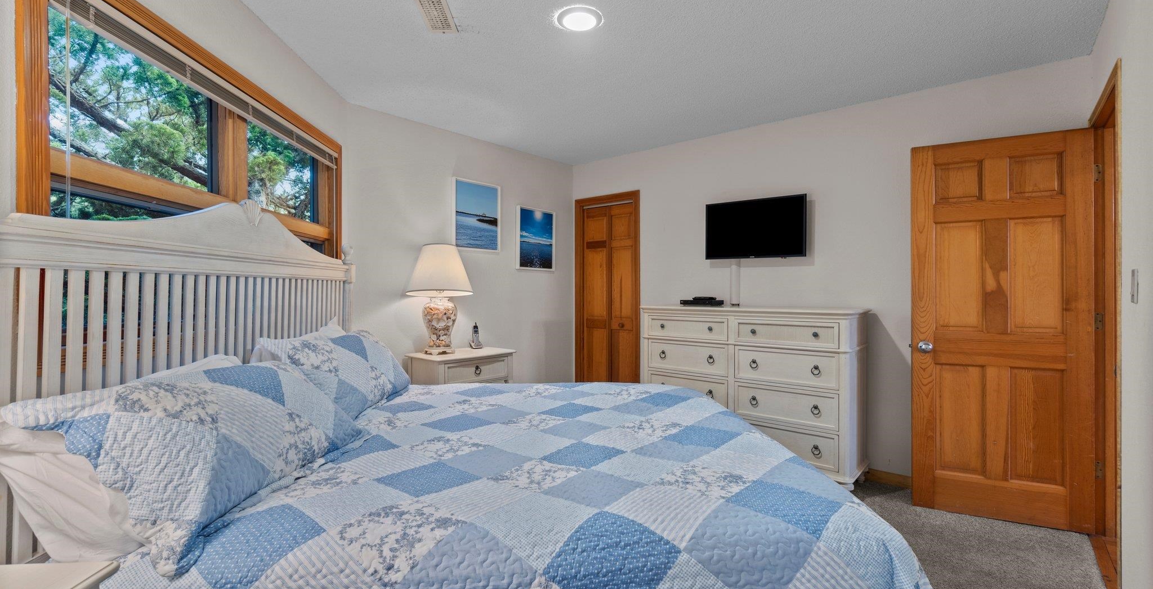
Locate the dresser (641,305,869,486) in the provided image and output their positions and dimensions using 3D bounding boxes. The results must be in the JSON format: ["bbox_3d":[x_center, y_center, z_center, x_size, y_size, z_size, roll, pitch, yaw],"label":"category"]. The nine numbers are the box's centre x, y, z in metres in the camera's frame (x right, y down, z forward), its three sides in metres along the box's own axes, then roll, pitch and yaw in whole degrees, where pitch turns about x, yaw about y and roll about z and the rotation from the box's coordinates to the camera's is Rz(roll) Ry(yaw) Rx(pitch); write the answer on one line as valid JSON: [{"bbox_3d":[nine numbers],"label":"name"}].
[{"bbox_3d":[1.180,0.643,3.355,1.440,1.105,0.460,0,1,40],"label":"dresser"}]

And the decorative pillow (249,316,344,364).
[{"bbox_3d":[-1.220,0.330,2.320,0.180,0.460,0.780,-25,2,-3],"label":"decorative pillow"}]

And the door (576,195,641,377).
[{"bbox_3d":[0.280,0.134,4.438,0.730,2.100,0.090,0,1,40],"label":"door"}]

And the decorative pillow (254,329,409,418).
[{"bbox_3d":[-1.110,0.355,2.390,0.190,0.470,0.860,-42,3,-2],"label":"decorative pillow"}]

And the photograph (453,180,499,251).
[{"bbox_3d":[-0.790,-0.620,3.800,0.030,0.535,0.430,0,1,41],"label":"photograph"}]

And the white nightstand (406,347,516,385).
[{"bbox_3d":[-0.785,0.810,3.370,0.420,0.780,0.670,0,1,41],"label":"white nightstand"}]

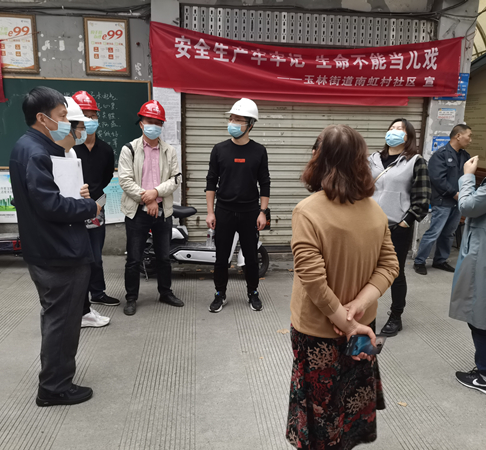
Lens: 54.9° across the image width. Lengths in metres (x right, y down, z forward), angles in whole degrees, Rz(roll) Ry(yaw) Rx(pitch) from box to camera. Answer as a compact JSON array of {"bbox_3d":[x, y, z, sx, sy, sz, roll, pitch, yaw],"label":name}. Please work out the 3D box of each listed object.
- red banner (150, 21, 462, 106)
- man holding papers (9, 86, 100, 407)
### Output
[{"bbox_3d":[0.752,-1.762,5.152,3.460,0.750,0.070,0,12,-7],"label":"red banner"},{"bbox_3d":[-1.037,0.137,2.606,0.460,1.750,0.490,-3,13,-17],"label":"man holding papers"}]

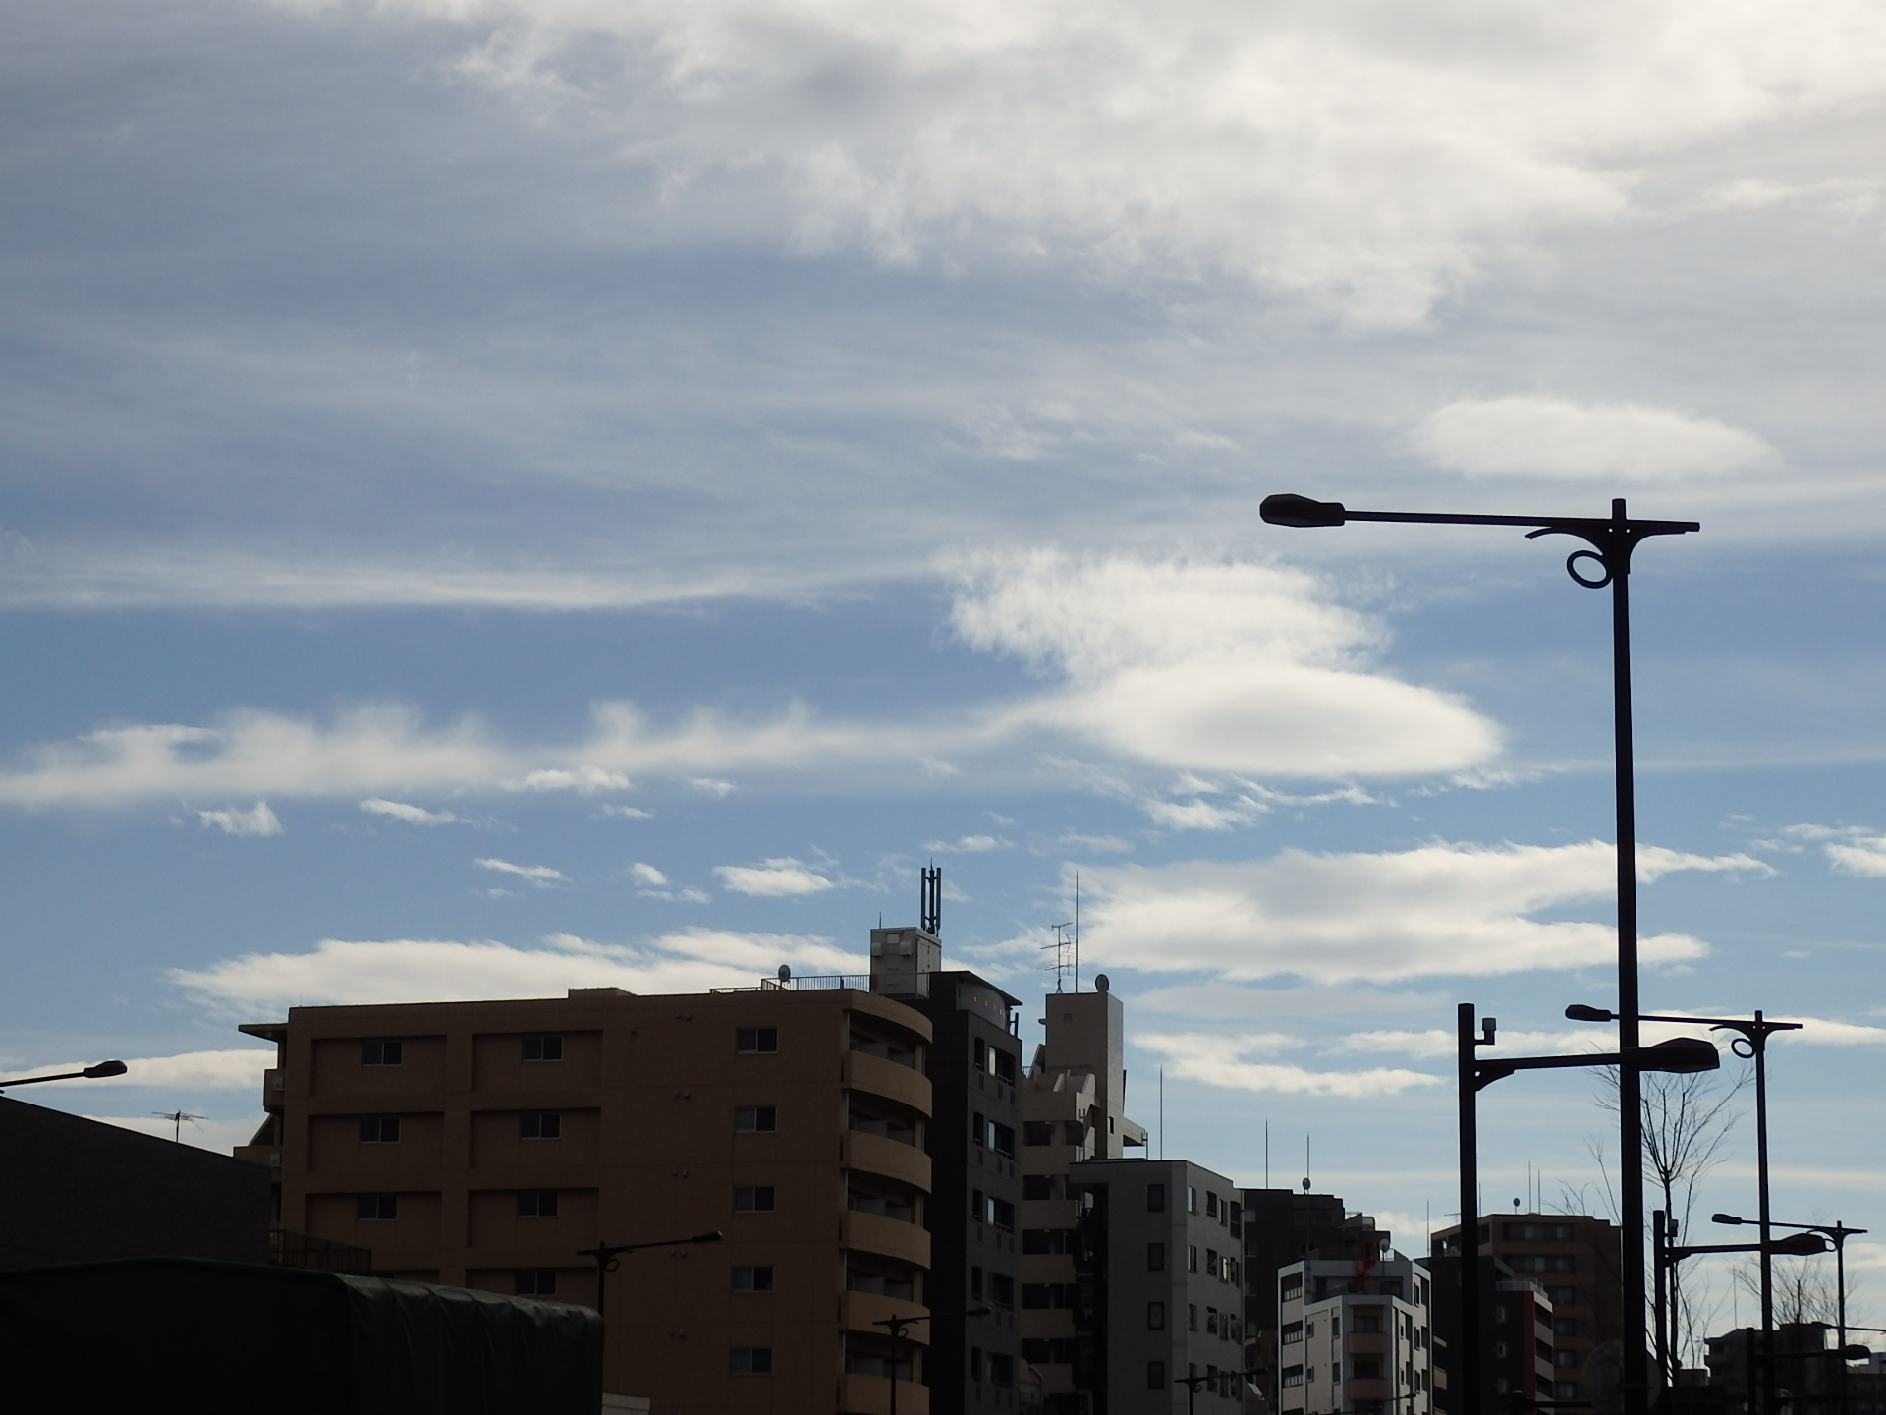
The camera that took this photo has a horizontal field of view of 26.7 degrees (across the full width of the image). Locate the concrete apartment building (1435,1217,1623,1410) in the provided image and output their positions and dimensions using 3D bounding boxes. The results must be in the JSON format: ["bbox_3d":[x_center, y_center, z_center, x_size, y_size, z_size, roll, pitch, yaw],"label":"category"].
[{"bbox_3d":[54.020,64.510,368.950,11.600,32.800,20.900,2,-12,-8],"label":"concrete apartment building"}]

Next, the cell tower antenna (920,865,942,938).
[{"bbox_3d":[-0.460,7.410,153.860,0.820,2.890,0.780,-2,-12,14],"label":"cell tower antenna"}]

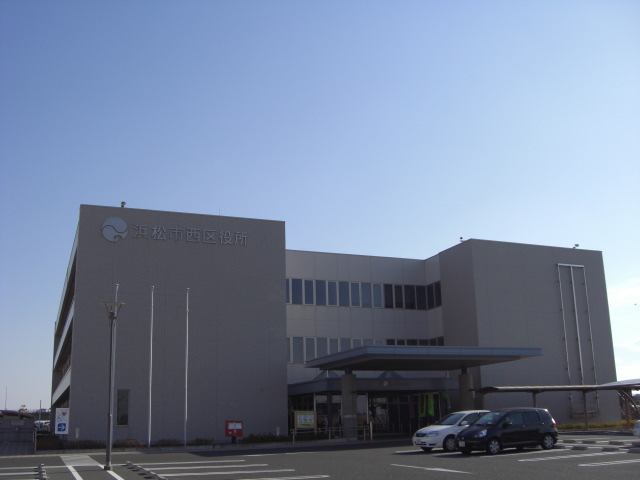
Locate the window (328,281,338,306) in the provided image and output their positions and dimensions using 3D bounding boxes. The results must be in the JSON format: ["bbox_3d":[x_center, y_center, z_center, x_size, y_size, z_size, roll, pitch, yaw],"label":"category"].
[{"bbox_3d":[0.938,3.793,49.543,0.800,1.750,0.100,5,-15,-23],"label":"window"}]

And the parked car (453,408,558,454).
[{"bbox_3d":[6.917,7.122,26.237,3.830,1.525,1.675,5,-16,-25],"label":"parked car"}]

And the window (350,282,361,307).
[{"bbox_3d":[2.557,3.925,50.248,0.800,1.750,0.100,5,-15,-23],"label":"window"}]

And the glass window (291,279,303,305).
[{"bbox_3d":[-1.586,3.688,49.516,0.875,1.817,0.120,4,-15,-21],"label":"glass window"}]

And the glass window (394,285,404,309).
[{"bbox_3d":[5.846,4.193,51.682,0.800,1.750,0.100,5,-15,-23],"label":"glass window"}]

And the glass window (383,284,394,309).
[{"bbox_3d":[5.111,4.170,52.030,0.838,1.817,0.120,4,-15,-21],"label":"glass window"}]

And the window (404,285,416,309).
[{"bbox_3d":[6.782,4.290,52.657,0.961,1.817,0.120,4,-15,-21],"label":"window"}]

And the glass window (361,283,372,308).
[{"bbox_3d":[3.354,3.990,50.596,0.850,1.750,0.100,5,-15,-23],"label":"glass window"}]

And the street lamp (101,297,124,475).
[{"bbox_3d":[-6.497,4.461,21.817,0.782,5.080,0.782,4,-15,-21],"label":"street lamp"}]

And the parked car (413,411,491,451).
[{"bbox_3d":[5.683,7.423,27.474,4.300,1.480,1.700,5,-15,-25],"label":"parked car"}]

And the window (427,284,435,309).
[{"bbox_3d":[8.313,4.247,52.625,0.120,1.817,1.060,4,-15,-21],"label":"window"}]

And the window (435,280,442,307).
[{"bbox_3d":[8.620,4.022,51.253,0.100,1.750,0.850,5,-15,-23],"label":"window"}]

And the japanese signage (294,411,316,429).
[{"bbox_3d":[-0.780,10.013,39.111,1.320,0.980,0.120,4,-15,-21],"label":"japanese signage"}]

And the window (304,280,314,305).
[{"bbox_3d":[-0.731,3.658,48.816,0.800,1.750,0.100,5,-15,-23],"label":"window"}]

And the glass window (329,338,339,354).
[{"bbox_3d":[0.963,7.816,49.443,0.778,1.757,0.120,4,-15,-21],"label":"glass window"}]

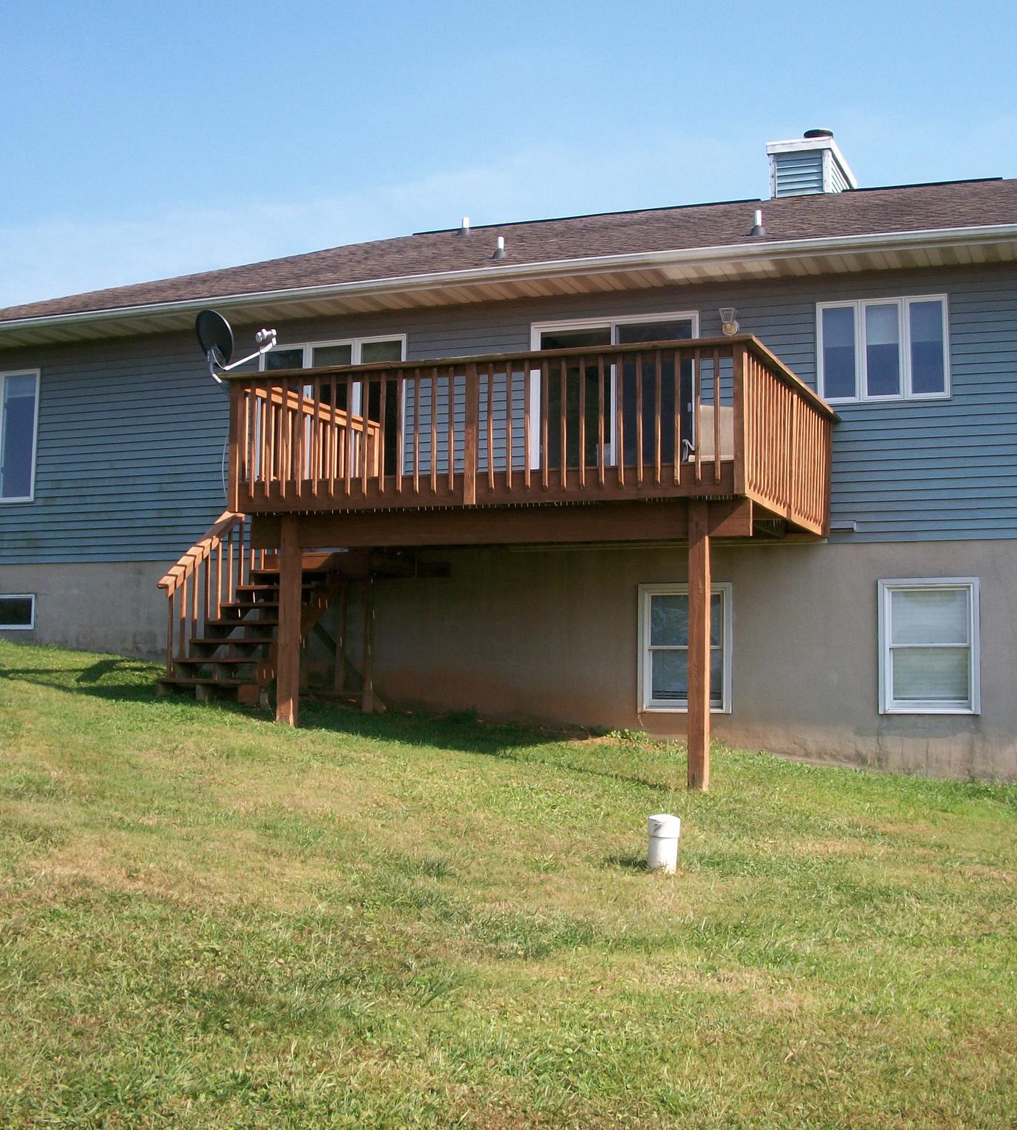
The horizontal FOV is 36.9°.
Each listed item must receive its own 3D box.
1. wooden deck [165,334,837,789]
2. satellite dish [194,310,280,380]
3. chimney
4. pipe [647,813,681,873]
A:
[{"bbox_3d":[-0.210,0.175,14.407,6.000,3.470,4.100,-1,-4,21],"label":"wooden deck"},{"bbox_3d":[-2.407,-1.909,13.576,0.500,0.631,0.730,-3,-6,43],"label":"satellite dish"},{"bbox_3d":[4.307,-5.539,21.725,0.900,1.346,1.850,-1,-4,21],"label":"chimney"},{"bbox_3d":[0.888,1.597,8.700,0.183,0.310,0.183,1,-4,21],"label":"pipe"}]

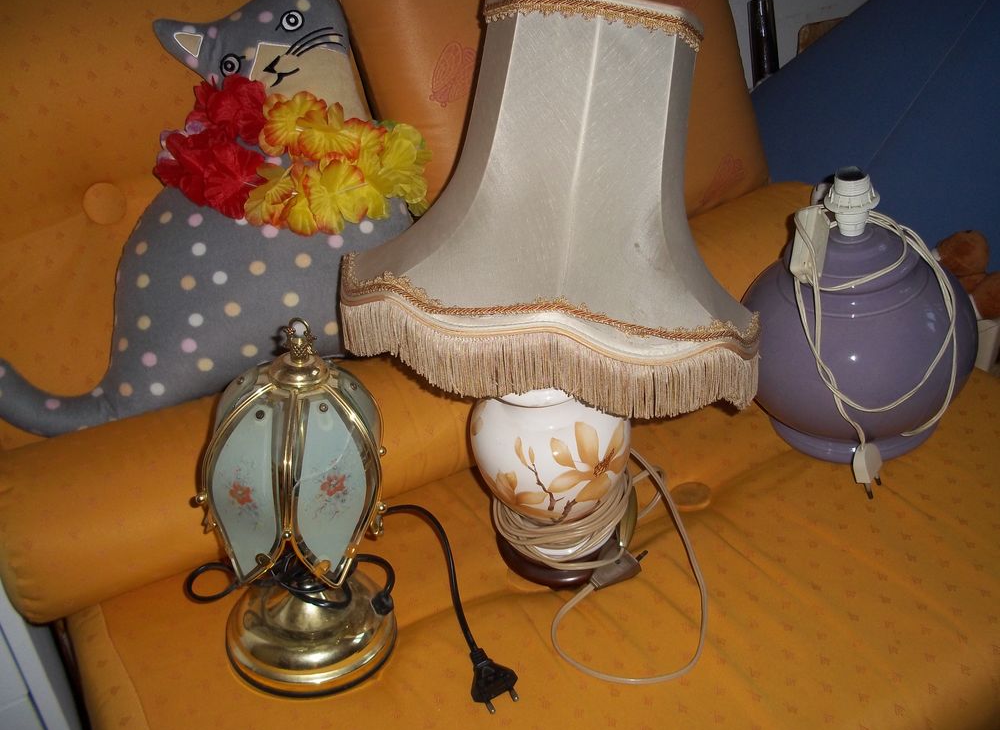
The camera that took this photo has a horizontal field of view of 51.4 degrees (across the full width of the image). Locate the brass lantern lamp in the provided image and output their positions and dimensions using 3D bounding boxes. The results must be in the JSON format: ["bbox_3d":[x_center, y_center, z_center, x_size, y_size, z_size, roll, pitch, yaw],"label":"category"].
[{"bbox_3d":[-0.129,0.085,0.693,0.132,0.272,0.132,5,35,0],"label":"brass lantern lamp"}]

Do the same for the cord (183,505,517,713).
[{"bbox_3d":[-0.109,0.152,0.759,0.235,0.080,0.209,-4,36,0],"label":"cord"}]

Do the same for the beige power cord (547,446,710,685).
[{"bbox_3d":[0.107,0.143,0.784,0.108,0.046,0.209,7,37,14],"label":"beige power cord"}]

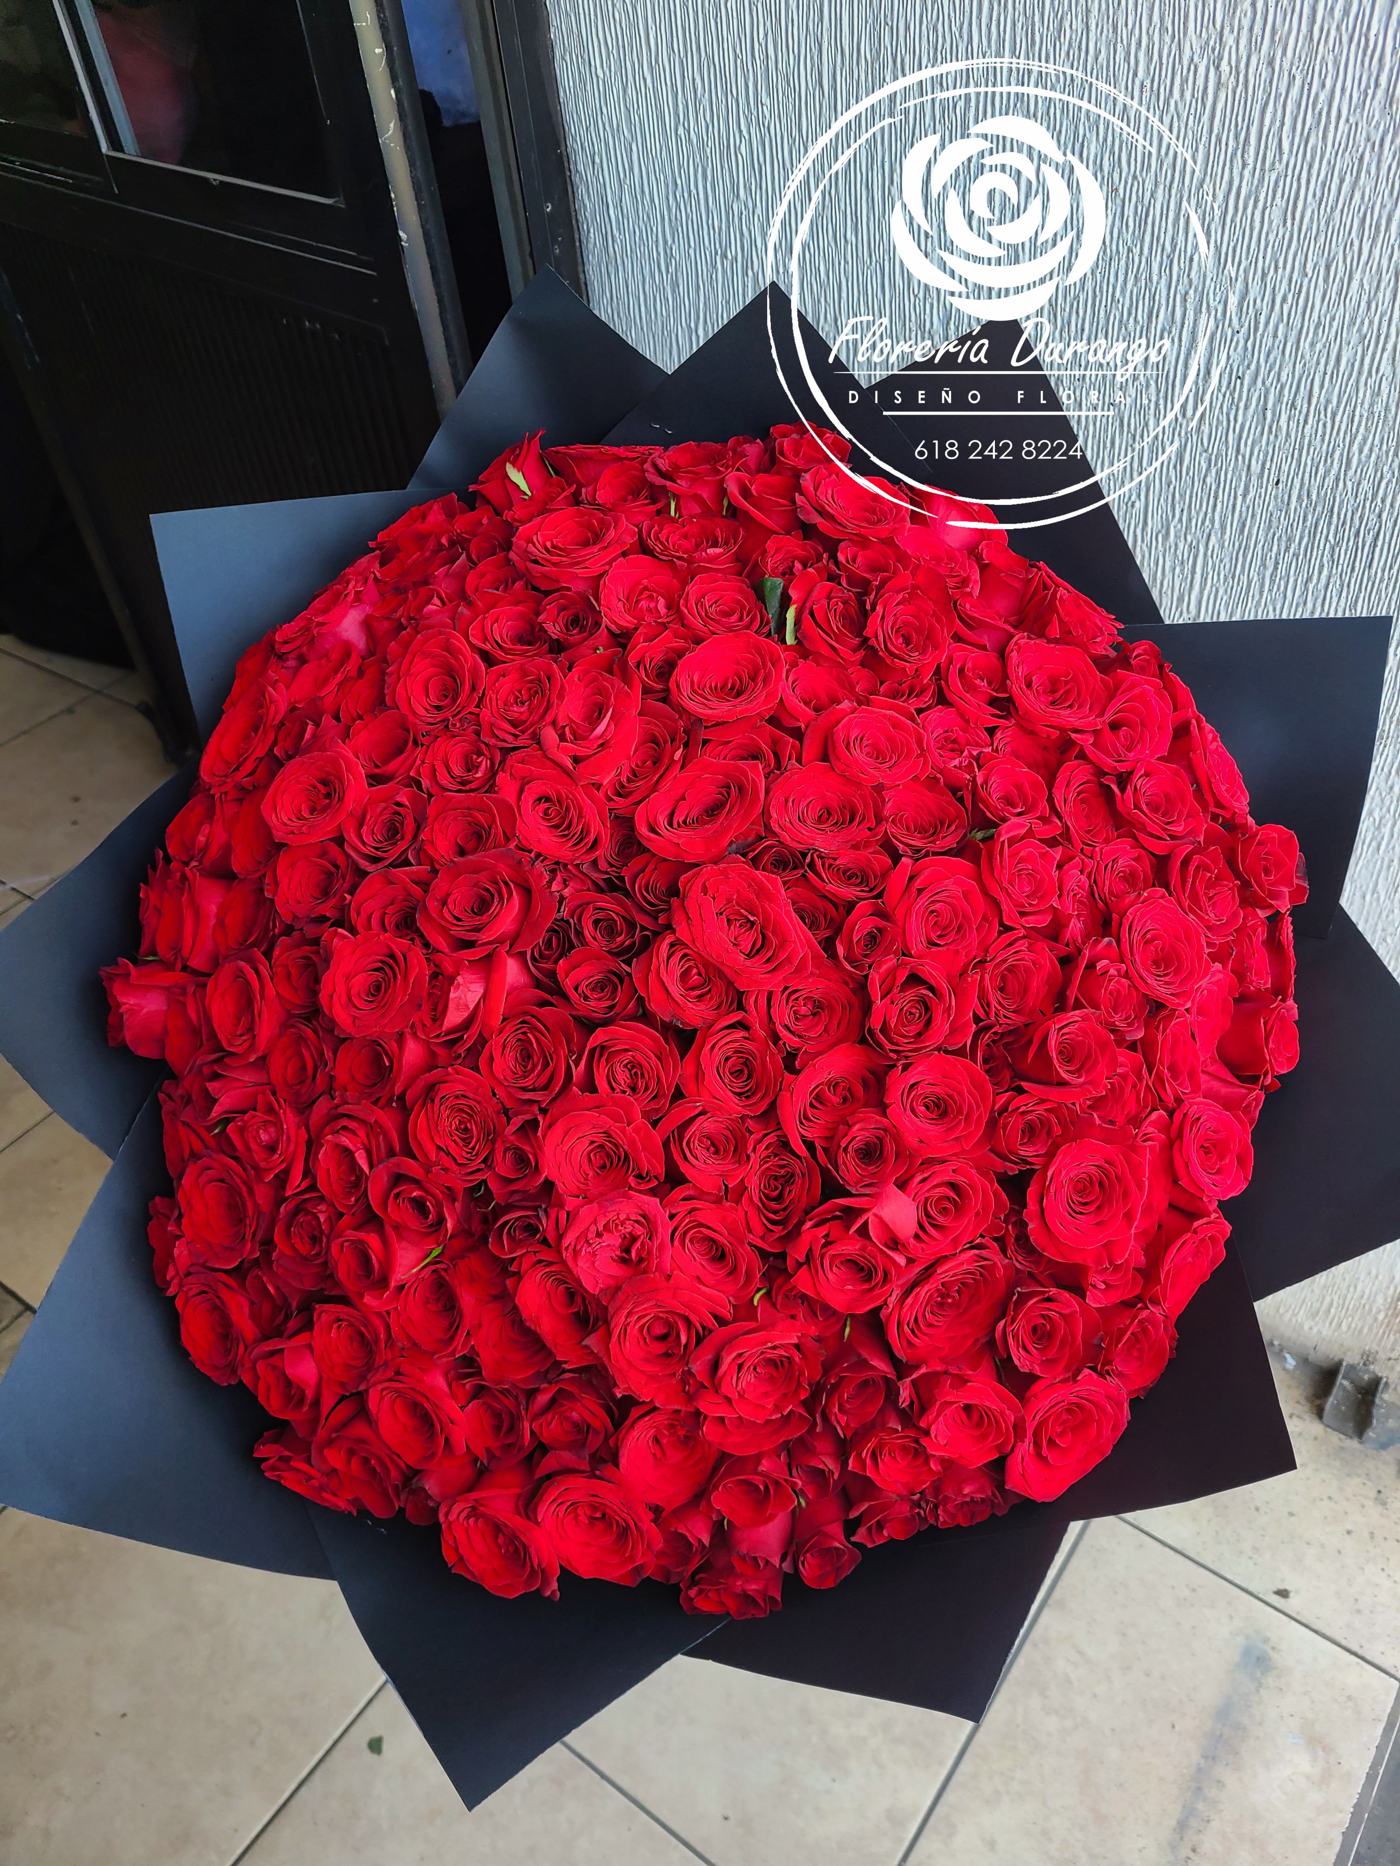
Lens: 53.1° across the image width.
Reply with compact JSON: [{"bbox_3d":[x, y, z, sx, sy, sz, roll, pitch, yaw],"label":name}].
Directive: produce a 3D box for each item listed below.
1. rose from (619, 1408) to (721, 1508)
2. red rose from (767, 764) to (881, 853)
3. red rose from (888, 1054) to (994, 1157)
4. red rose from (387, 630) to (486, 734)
[{"bbox_3d":[-0.016,0.274,0.731,0.055,0.044,0.055,0,80,3],"label":"rose"},{"bbox_3d":[0.076,-0.065,0.860,0.067,0.052,0.067,0,59,3],"label":"red rose"},{"bbox_3d":[0.138,0.103,0.820,0.062,0.049,0.062,0,75,1],"label":"red rose"},{"bbox_3d":[-0.158,-0.152,0.855,0.060,0.045,0.060,5,85,13],"label":"red rose"}]

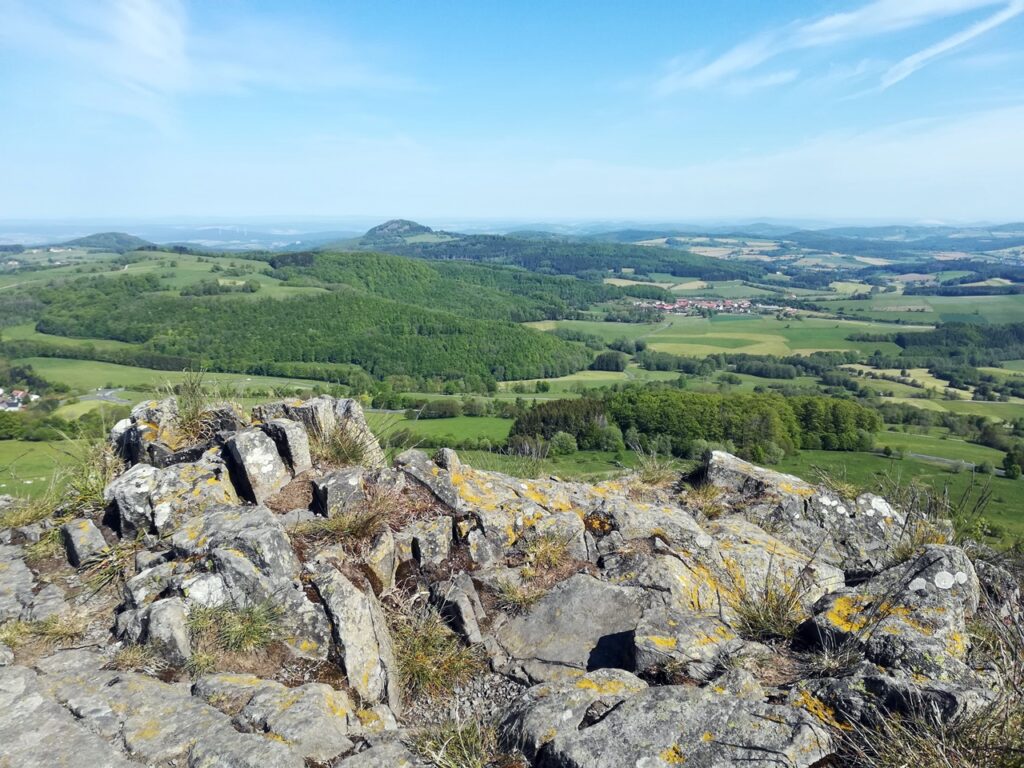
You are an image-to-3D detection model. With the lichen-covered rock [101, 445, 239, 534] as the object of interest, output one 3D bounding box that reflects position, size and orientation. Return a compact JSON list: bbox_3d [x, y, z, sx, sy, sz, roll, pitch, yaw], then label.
[{"bbox_3d":[-1.524,0.481,3.500,0.524,0.307,0.400,-2,13,-8],"label":"lichen-covered rock"}]

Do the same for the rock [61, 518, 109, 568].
[{"bbox_3d":[-2.001,0.737,3.600,0.210,0.200,0.180,-7,14,-29],"label":"rock"}]

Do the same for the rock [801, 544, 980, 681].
[{"bbox_3d":[1.284,0.777,2.680,0.501,0.331,0.420,1,13,6],"label":"rock"}]

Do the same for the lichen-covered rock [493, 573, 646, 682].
[{"bbox_3d":[0.205,0.871,2.740,0.500,0.260,0.360,-2,12,-10],"label":"lichen-covered rock"}]

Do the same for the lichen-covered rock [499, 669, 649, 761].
[{"bbox_3d":[0.164,0.937,2.200,0.480,0.163,0.270,0,12,0],"label":"lichen-covered rock"}]

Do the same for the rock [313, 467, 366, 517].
[{"bbox_3d":[-0.780,0.486,3.500,0.252,0.180,0.200,-2,13,-10],"label":"rock"}]

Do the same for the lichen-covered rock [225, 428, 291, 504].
[{"bbox_3d":[-1.199,0.385,3.650,0.295,0.312,0.240,-3,13,-15],"label":"lichen-covered rock"}]

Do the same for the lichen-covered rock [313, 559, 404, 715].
[{"bbox_3d":[-0.516,0.824,2.550,0.240,0.377,0.330,-6,14,-24],"label":"lichen-covered rock"}]

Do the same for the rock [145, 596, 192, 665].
[{"bbox_3d":[-1.273,0.913,2.850,0.160,0.220,0.170,-4,13,-20],"label":"rock"}]

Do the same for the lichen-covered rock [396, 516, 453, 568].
[{"bbox_3d":[-0.370,0.670,3.250,0.220,0.190,0.180,0,12,0],"label":"lichen-covered rock"}]

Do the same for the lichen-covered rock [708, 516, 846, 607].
[{"bbox_3d":[1.077,0.724,3.120,0.520,0.260,0.360,-1,12,-5],"label":"lichen-covered rock"}]

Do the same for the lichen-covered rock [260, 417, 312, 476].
[{"bbox_3d":[-1.252,0.345,4.250,0.220,0.300,0.220,-8,15,-34],"label":"lichen-covered rock"}]

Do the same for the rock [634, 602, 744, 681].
[{"bbox_3d":[0.609,0.887,2.640,0.350,0.190,0.260,1,12,5],"label":"rock"}]

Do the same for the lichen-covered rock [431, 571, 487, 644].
[{"bbox_3d":[-0.196,0.808,2.800,0.180,0.211,0.180,-6,14,-24],"label":"lichen-covered rock"}]

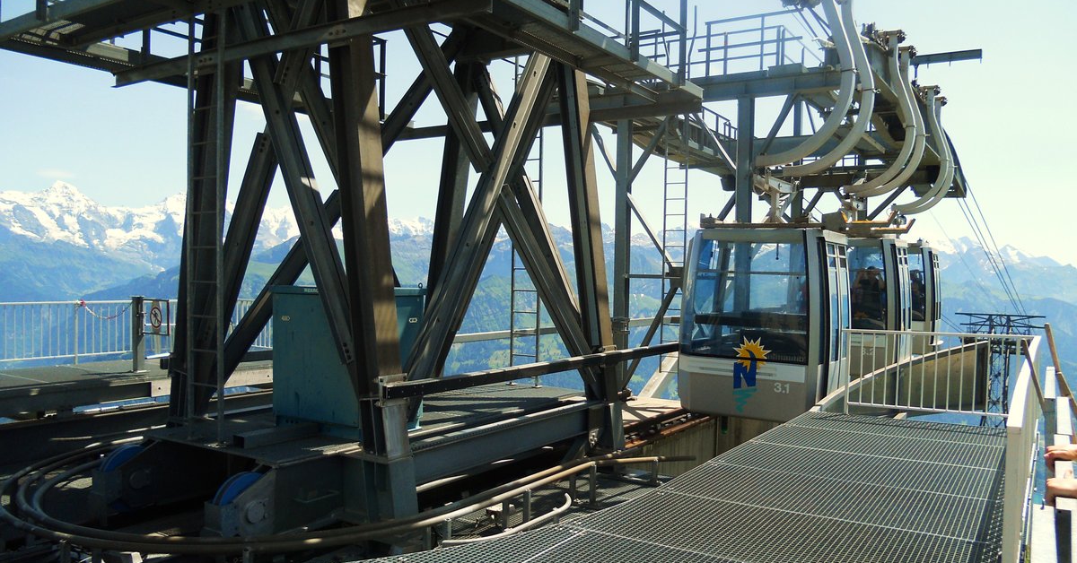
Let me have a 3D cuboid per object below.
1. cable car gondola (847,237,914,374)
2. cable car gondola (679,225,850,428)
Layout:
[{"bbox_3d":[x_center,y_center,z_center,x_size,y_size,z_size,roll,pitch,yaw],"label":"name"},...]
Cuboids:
[{"bbox_3d":[5.690,0.407,15.257,1.820,2.350,1.900,2,1,32],"label":"cable car gondola"},{"bbox_3d":[3.092,0.519,11.137,1.820,2.350,1.900,2,1,32],"label":"cable car gondola"}]

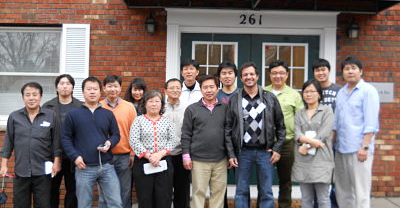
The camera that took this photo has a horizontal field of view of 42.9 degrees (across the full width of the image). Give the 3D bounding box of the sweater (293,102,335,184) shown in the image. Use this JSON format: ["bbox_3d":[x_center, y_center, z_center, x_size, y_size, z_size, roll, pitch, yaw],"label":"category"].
[{"bbox_3d":[1.089,0.389,4.880,0.410,0.780,0.300,1,-1,12],"label":"sweater"}]

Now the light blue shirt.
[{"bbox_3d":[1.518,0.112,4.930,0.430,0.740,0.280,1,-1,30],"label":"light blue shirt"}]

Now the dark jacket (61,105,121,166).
[{"bbox_3d":[-1.070,0.308,4.970,0.570,0.610,0.320,1,-1,-8],"label":"dark jacket"}]

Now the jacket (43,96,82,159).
[{"bbox_3d":[-1.460,0.286,5.480,0.530,0.720,0.300,1,-1,-6],"label":"jacket"}]

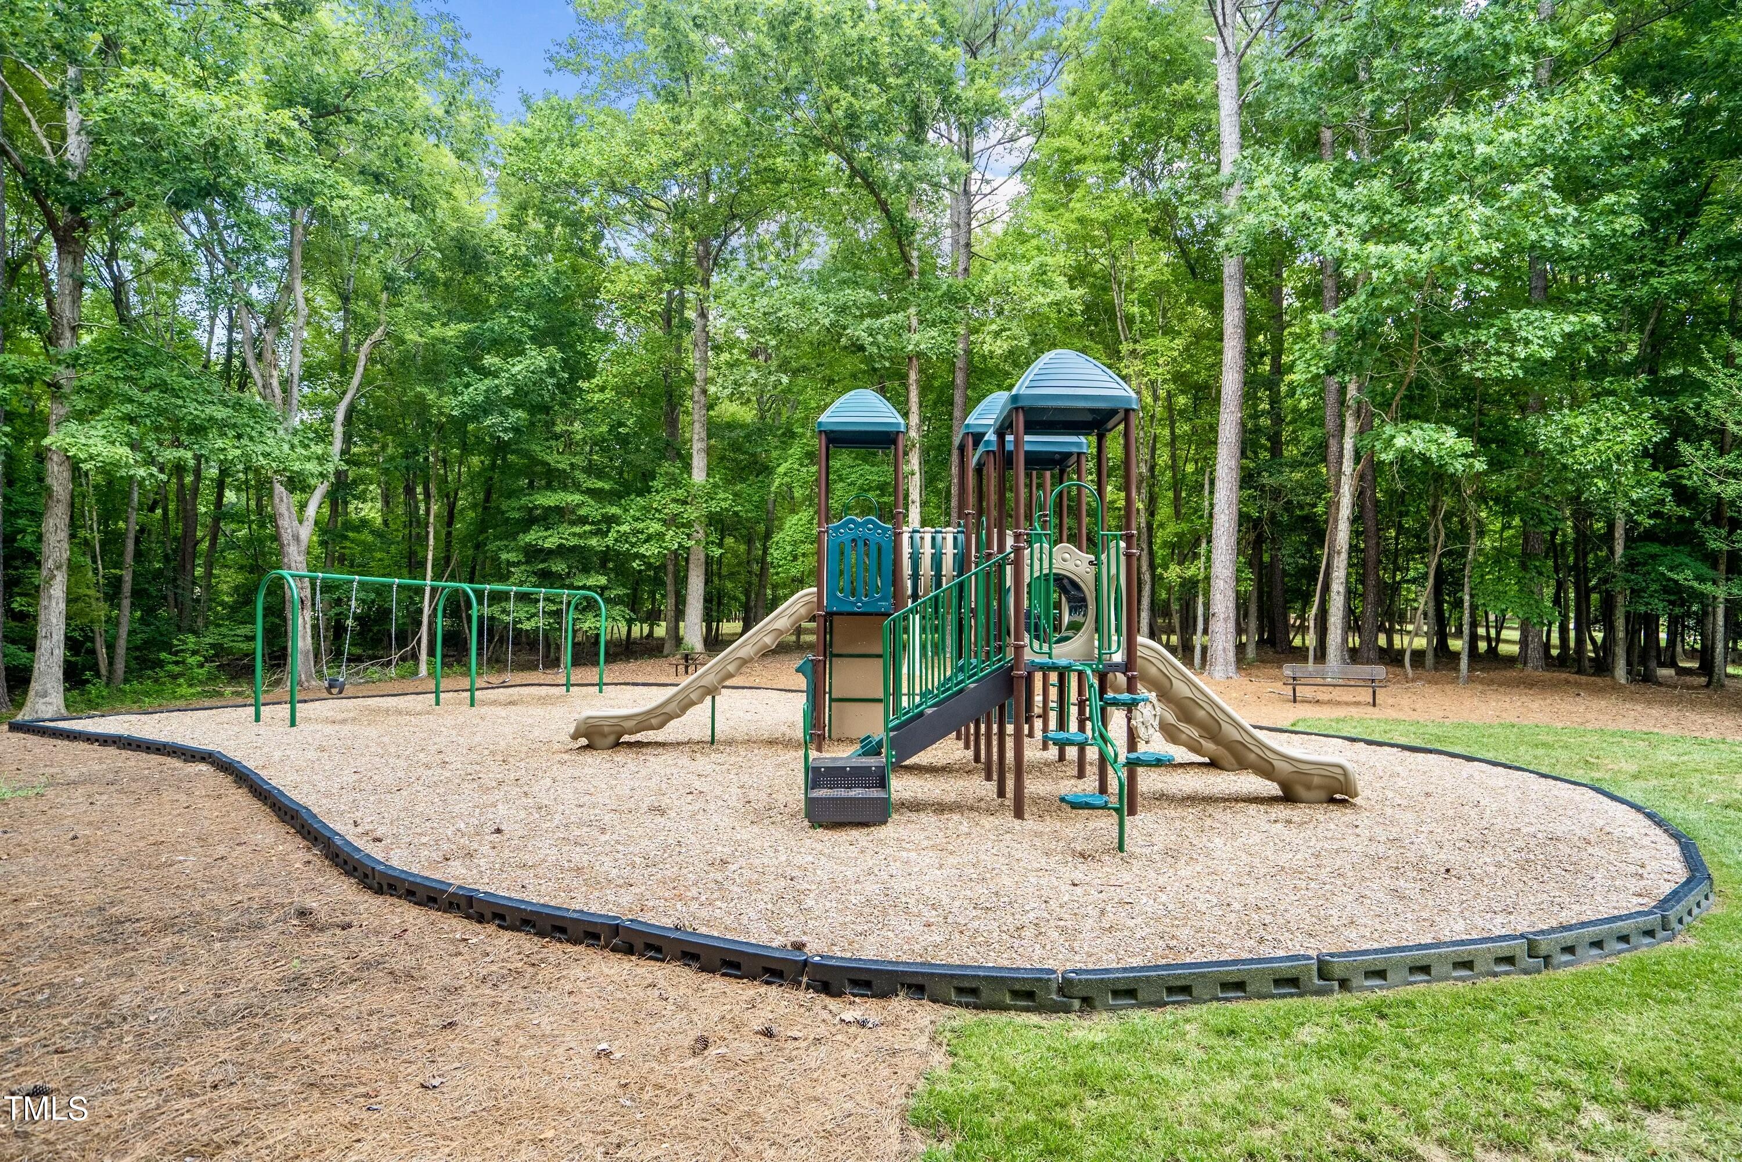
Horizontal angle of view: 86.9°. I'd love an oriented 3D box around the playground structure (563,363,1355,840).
[{"bbox_3d":[0.381,-0.170,10.513,8.400,4.600,7.200,0,-2,0],"label":"playground structure"}]

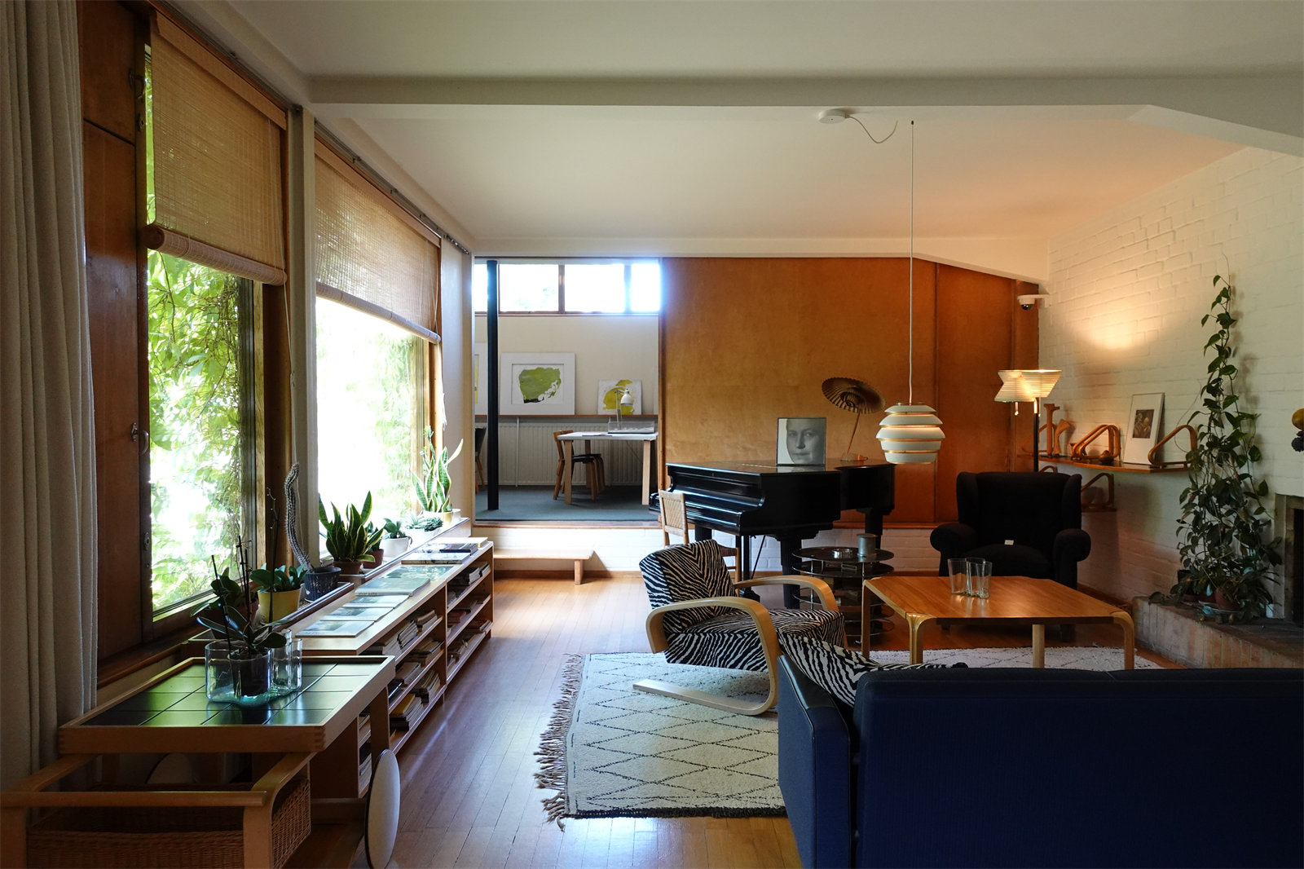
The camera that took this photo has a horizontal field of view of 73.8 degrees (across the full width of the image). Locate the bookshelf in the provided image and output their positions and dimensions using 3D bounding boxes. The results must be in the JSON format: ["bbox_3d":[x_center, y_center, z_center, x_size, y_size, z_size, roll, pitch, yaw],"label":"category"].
[{"bbox_3d":[-1.179,1.015,4.261,0.332,0.599,2.467,0,2,0],"label":"bookshelf"}]

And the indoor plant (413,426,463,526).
[{"bbox_3d":[-1.498,0.287,6.086,0.307,0.665,0.282,0,2,0],"label":"indoor plant"}]

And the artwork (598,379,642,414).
[{"bbox_3d":[-0.409,-0.488,11.240,0.564,0.453,0.030,0,-3,0],"label":"artwork"}]

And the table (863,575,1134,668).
[{"bbox_3d":[1.529,1.009,4.016,0.920,0.530,0.900,0,1,0],"label":"table"}]

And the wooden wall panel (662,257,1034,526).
[{"bbox_3d":[1.636,-0.355,7.233,3.120,2.250,0.070,0,1,0],"label":"wooden wall panel"}]

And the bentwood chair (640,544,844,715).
[{"bbox_3d":[0.447,0.956,4.463,0.796,0.685,0.745,1,2,39],"label":"bentwood chair"}]

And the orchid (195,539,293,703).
[{"bbox_3d":[-1.148,0.512,2.464,0.227,0.443,0.206,0,2,0],"label":"orchid"}]

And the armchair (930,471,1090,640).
[{"bbox_3d":[2.427,0.779,5.876,0.940,0.980,0.870,1,1,24],"label":"armchair"}]

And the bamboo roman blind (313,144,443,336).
[{"bbox_3d":[-1.575,-1.021,5.104,0.070,0.735,2.410,0,1,0],"label":"bamboo roman blind"}]

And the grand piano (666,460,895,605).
[{"bbox_3d":[1.176,0.743,6.743,1.932,1.007,1.450,-1,2,-21],"label":"grand piano"}]

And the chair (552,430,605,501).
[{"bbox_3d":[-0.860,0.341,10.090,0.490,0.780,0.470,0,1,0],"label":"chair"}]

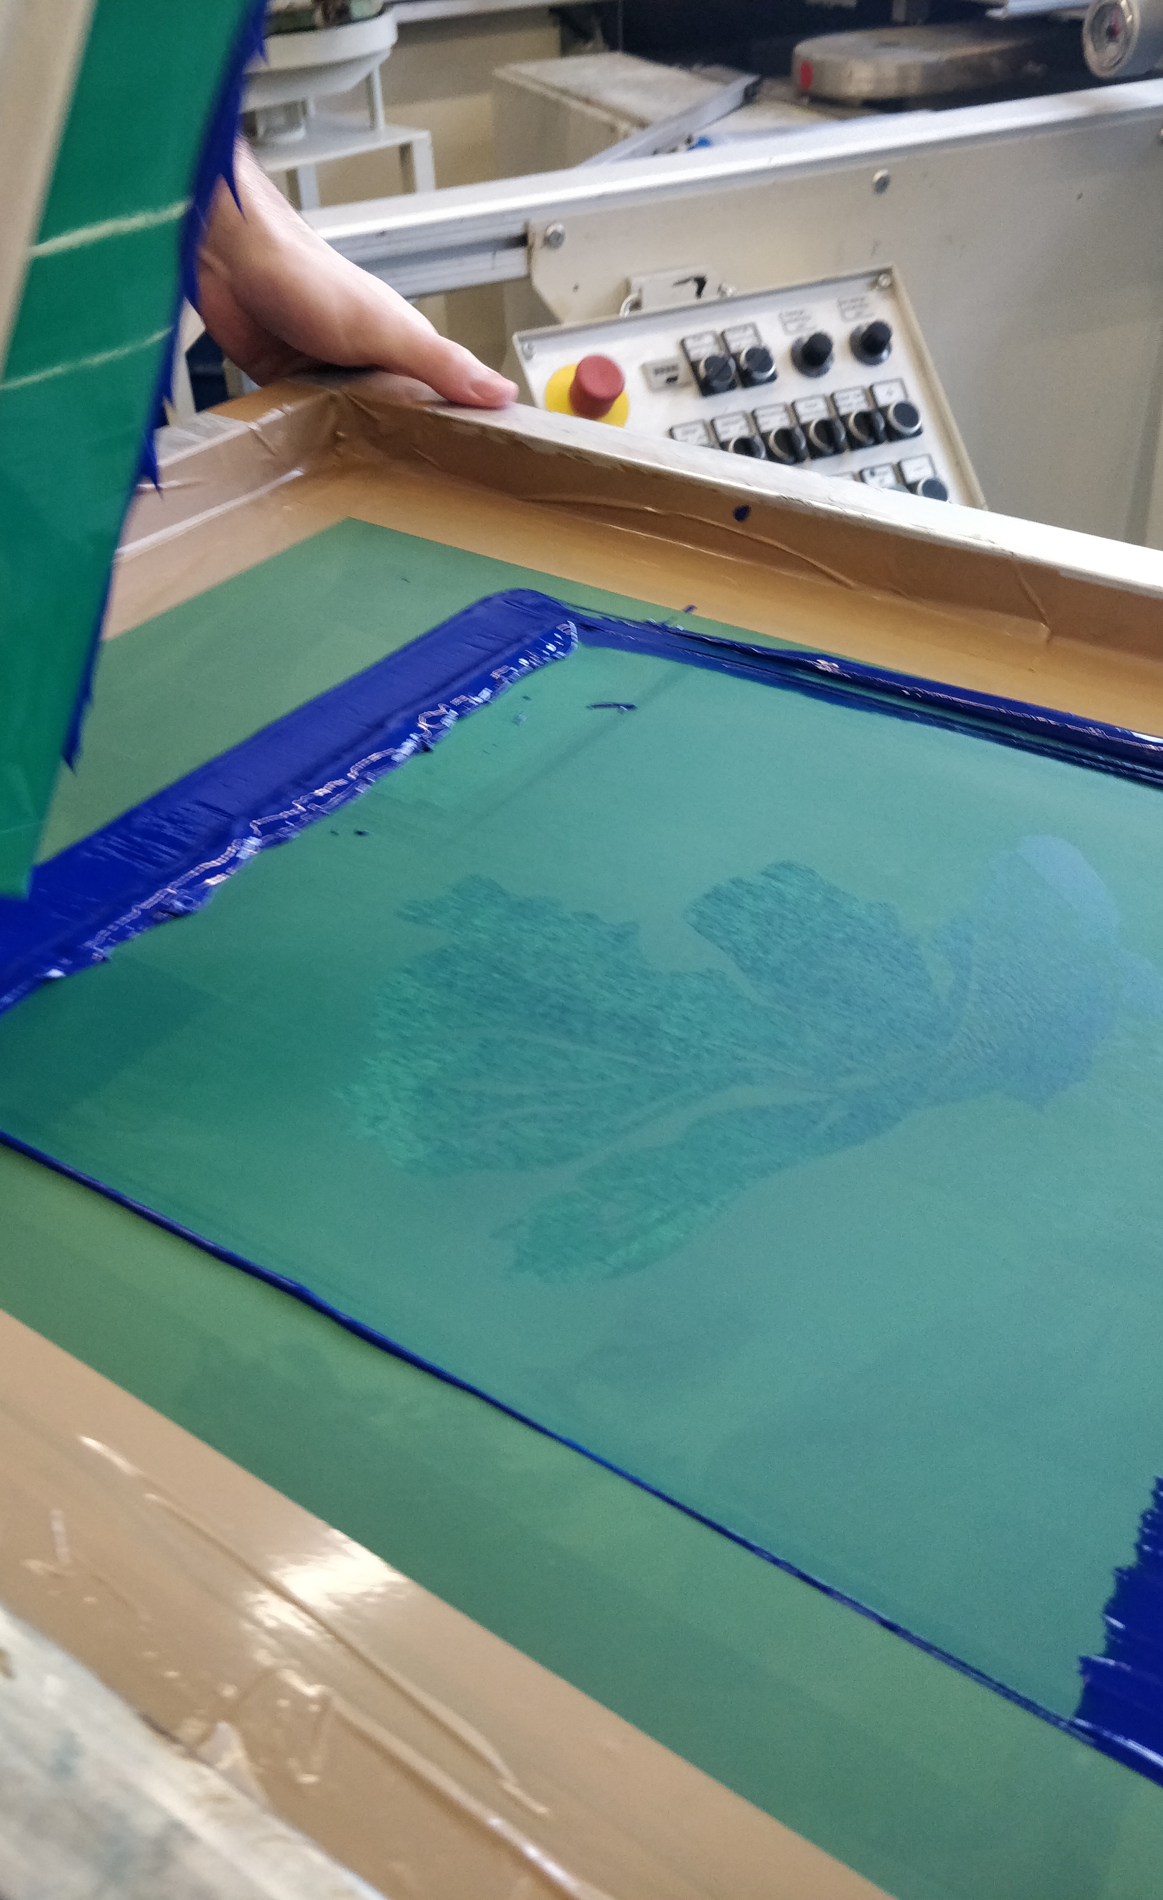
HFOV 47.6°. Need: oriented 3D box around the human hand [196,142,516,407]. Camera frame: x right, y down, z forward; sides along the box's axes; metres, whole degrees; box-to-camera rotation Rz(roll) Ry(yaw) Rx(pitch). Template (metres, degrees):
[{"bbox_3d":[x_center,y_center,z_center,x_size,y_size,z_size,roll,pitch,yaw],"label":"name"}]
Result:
[{"bbox_3d":[-0.096,-0.259,0.540,0.160,0.085,0.105,40,25,6],"label":"human hand"}]

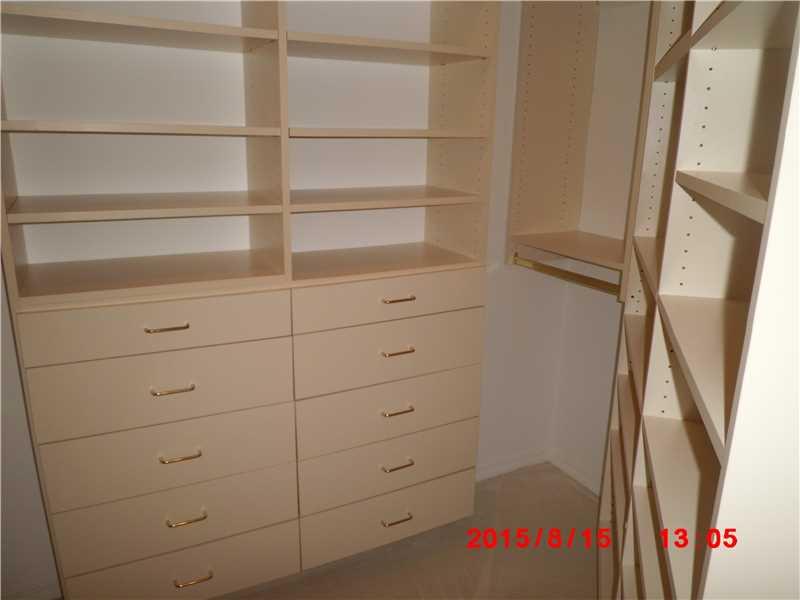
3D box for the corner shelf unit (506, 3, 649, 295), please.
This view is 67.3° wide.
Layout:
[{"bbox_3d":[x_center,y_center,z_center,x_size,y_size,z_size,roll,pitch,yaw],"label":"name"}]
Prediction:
[{"bbox_3d":[0.712,-0.587,2.064,0.350,1.025,0.588,-7,18,-26],"label":"corner shelf unit"}]

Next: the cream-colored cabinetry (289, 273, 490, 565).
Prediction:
[{"bbox_3d":[-0.103,0.317,2.020,0.628,0.912,0.383,-7,18,-26],"label":"cream-colored cabinetry"}]

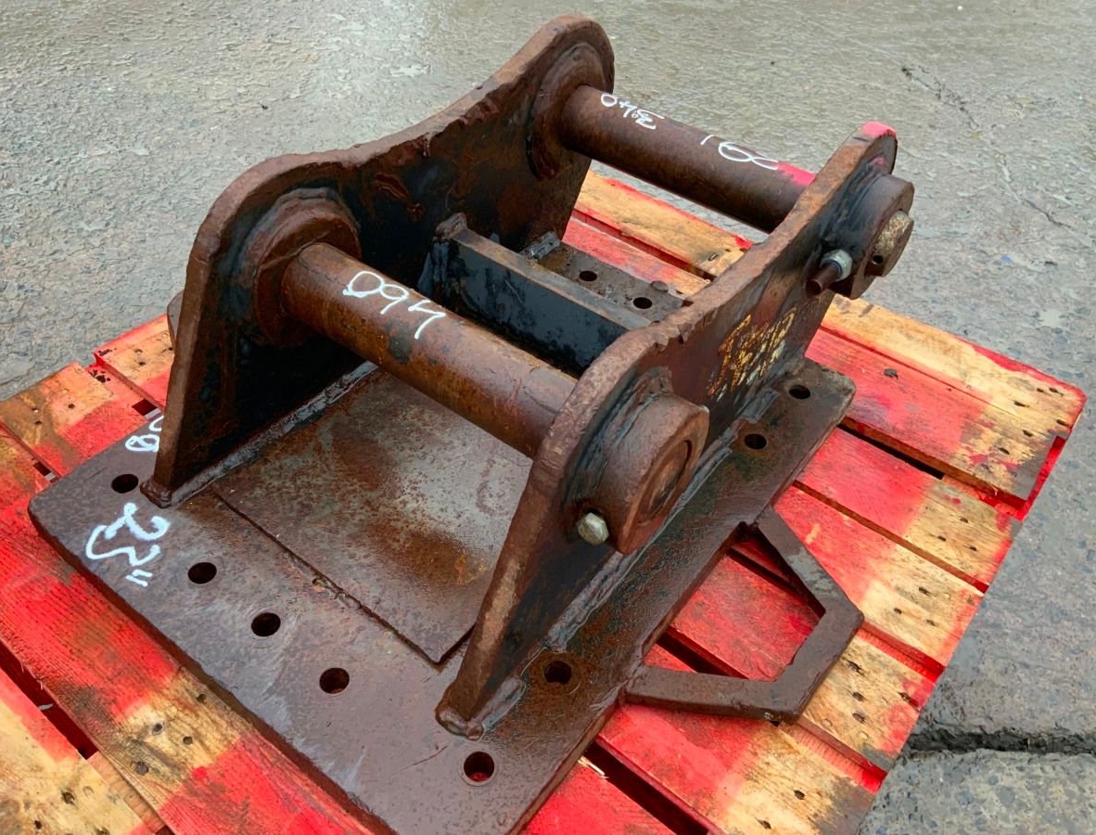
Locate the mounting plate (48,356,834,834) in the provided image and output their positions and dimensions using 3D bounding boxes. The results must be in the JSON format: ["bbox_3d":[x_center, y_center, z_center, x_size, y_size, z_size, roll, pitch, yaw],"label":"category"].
[{"bbox_3d":[-0.074,0.037,1.048,0.585,0.037,0.746,30,49,24],"label":"mounting plate"}]

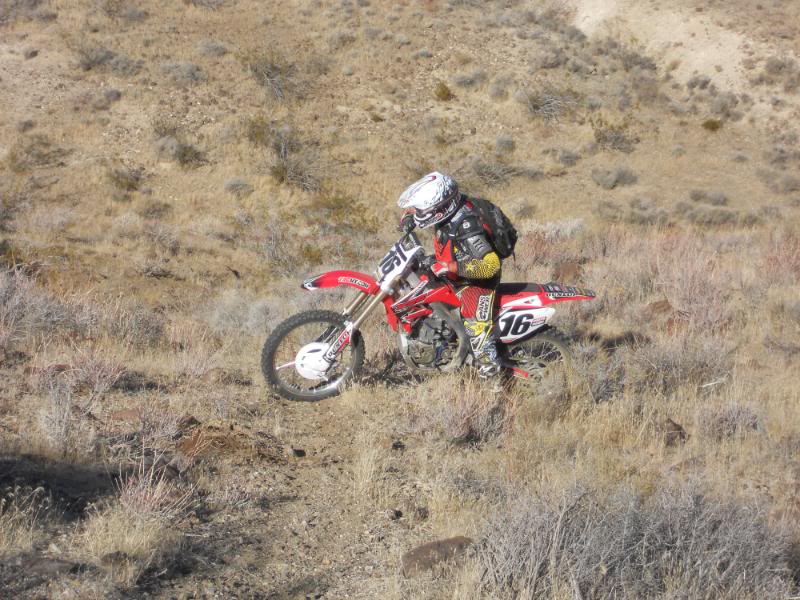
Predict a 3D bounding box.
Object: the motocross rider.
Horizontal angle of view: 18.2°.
[{"bbox_3d":[0.329,-0.194,16.420,0.700,1.320,0.760,1,14,-5],"label":"motocross rider"}]

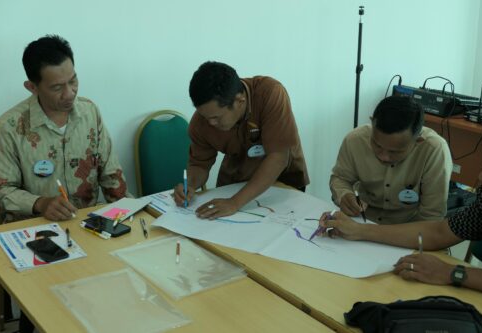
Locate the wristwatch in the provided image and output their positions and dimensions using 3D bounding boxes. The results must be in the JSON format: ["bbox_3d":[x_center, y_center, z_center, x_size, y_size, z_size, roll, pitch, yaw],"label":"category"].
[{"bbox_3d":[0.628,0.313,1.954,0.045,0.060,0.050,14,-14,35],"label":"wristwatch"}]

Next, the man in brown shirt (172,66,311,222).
[{"bbox_3d":[-0.012,0.182,2.820,0.500,1.260,0.760,12,20,30],"label":"man in brown shirt"}]

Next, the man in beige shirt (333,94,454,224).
[{"bbox_3d":[0.502,0.337,2.460,0.500,1.200,0.680,11,20,28],"label":"man in beige shirt"}]

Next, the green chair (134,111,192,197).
[{"bbox_3d":[-0.210,0.233,3.234,0.450,0.910,0.560,-11,21,-34],"label":"green chair"}]

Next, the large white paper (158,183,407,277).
[{"bbox_3d":[0.189,0.188,2.387,0.850,0.030,0.600,11,20,29],"label":"large white paper"}]

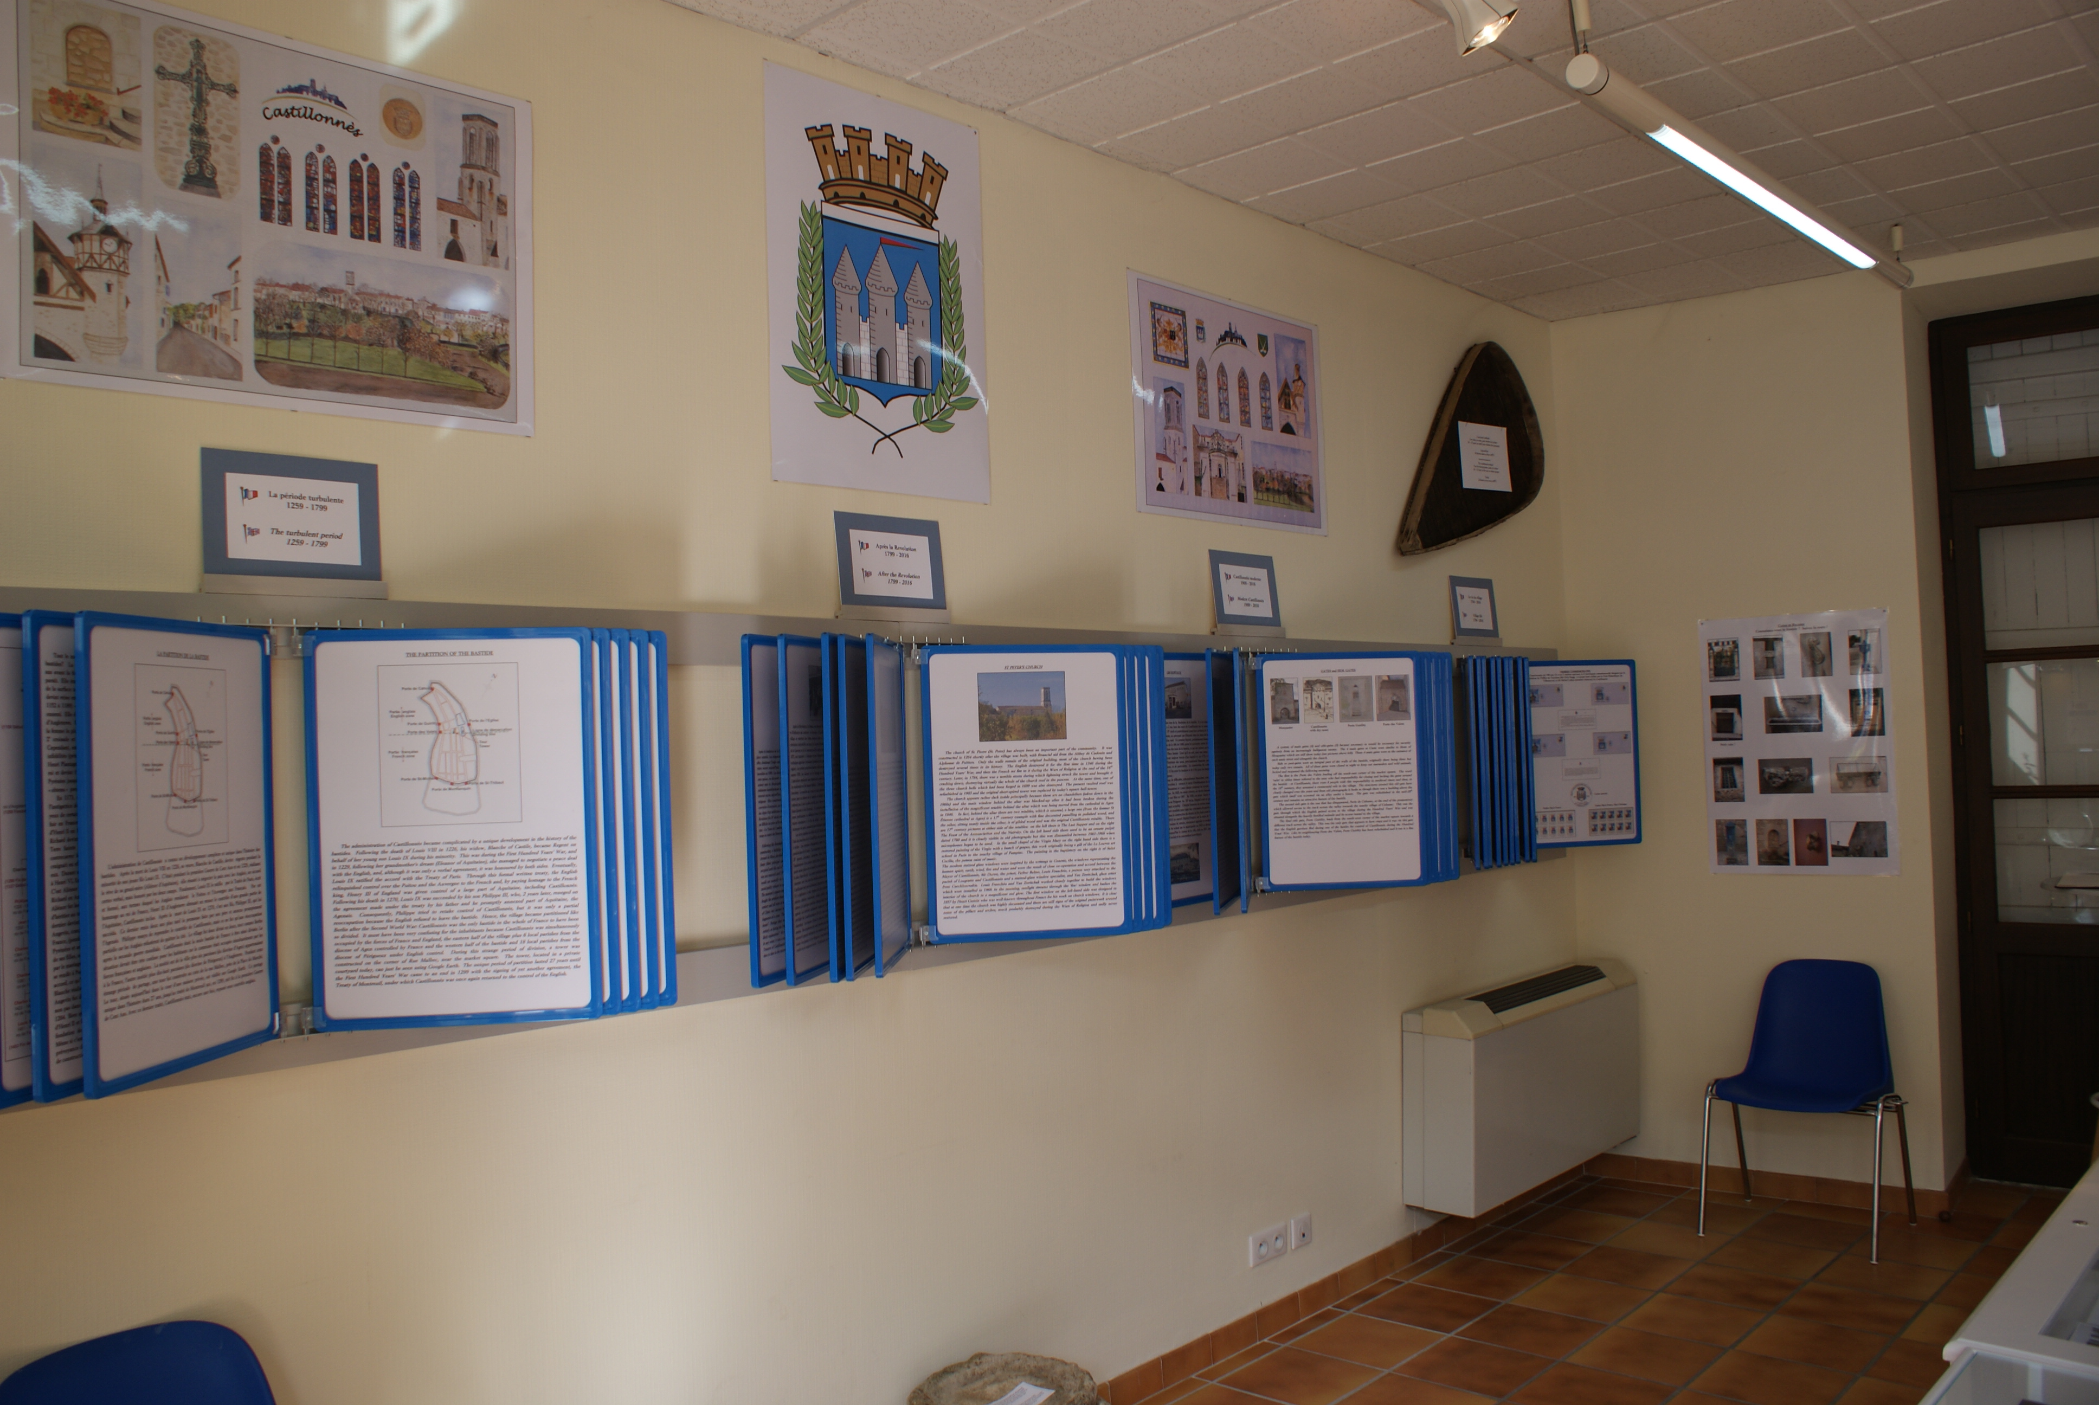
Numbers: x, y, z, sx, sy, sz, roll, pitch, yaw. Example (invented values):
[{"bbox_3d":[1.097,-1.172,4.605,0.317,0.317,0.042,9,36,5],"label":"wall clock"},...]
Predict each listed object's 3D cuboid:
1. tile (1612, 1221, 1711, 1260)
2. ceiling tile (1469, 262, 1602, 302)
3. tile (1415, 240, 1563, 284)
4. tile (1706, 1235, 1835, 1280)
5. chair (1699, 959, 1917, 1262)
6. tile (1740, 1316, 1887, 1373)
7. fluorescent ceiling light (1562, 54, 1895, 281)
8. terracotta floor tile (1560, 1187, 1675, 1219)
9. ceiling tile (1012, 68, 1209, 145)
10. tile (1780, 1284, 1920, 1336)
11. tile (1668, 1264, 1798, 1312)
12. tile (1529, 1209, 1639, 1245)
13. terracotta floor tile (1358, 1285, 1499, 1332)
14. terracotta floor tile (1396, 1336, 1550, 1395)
[{"bbox_3d":[1.919,1.664,4.868,0.300,0.010,0.300,-3,-2,43],"label":"tile"},{"bbox_3d":[1.588,-1.365,5.104,0.345,0.016,0.295,-4,-2,43],"label":"ceiling tile"},{"bbox_3d":[1.425,-1.387,4.994,0.325,0.015,0.305,-3,-2,43],"label":"tile"},{"bbox_3d":[2.099,1.617,4.569,0.295,0.010,0.295,-4,-2,43],"label":"tile"},{"bbox_3d":[2.352,1.243,4.896,0.515,0.800,0.490,-3,-2,40],"label":"chair"},{"bbox_3d":[1.902,1.602,3.920,0.295,0.010,0.295,-4,-2,43],"label":"tile"},{"bbox_3d":[1.802,-1.250,3.894,0.058,0.058,2.232,-3,-2,43],"label":"fluorescent ceiling light"},{"bbox_3d":[1.884,1.675,5.288,0.300,0.010,0.300,-3,-2,43],"label":"terracotta floor tile"},{"bbox_3d":[0.142,-1.352,3.571,0.345,0.016,0.295,-4,-2,43],"label":"ceiling tile"},{"bbox_3d":[2.162,1.633,4.254,0.300,0.010,0.300,-3,-2,43],"label":"tile"},{"bbox_3d":[1.929,1.649,4.430,0.300,0.010,0.300,-3,-2,43],"label":"tile"},{"bbox_3d":[1.682,1.677,5.063,0.300,0.010,0.300,-3,-2,43],"label":"tile"},{"bbox_3d":[1.044,1.663,4.322,0.295,0.010,0.295,-4,-2,43],"label":"terracotta floor tile"},{"bbox_3d":[1.066,1.667,3.963,0.300,0.010,0.300,-3,-2,43],"label":"terracotta floor tile"}]

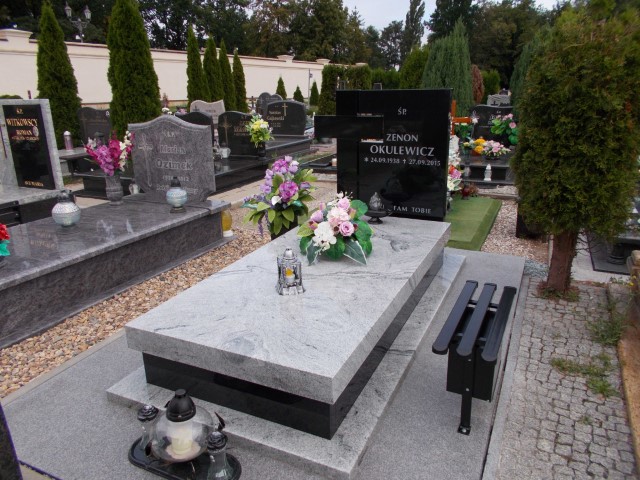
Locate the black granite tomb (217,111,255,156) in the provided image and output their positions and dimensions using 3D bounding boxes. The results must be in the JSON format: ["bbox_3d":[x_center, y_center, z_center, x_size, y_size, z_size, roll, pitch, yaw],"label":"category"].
[{"bbox_3d":[-1.249,-1.683,7.648,0.836,0.694,0.122,7,20,25],"label":"black granite tomb"}]

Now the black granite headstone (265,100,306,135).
[{"bbox_3d":[-0.824,-2.937,11.626,1.000,0.819,0.100,8,20,27],"label":"black granite headstone"}]

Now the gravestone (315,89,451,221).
[{"bbox_3d":[0.460,-0.651,3.690,1.030,0.940,0.133,7,20,25],"label":"gravestone"}]

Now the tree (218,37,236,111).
[{"bbox_3d":[-4.671,-8.257,24.276,0.836,3.774,0.836,7,20,25],"label":"tree"}]

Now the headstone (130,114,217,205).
[{"bbox_3d":[-1.437,-0.819,4.716,0.970,0.796,0.100,8,20,28],"label":"headstone"}]

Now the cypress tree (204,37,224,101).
[{"bbox_3d":[-4.395,-6.748,20.244,0.880,3.371,0.880,7,20,25],"label":"cypress tree"}]

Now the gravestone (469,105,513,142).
[{"bbox_3d":[3.060,-1.903,8.105,0.900,0.690,0.100,7,20,25],"label":"gravestone"}]

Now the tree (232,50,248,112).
[{"bbox_3d":[-4.159,-8.188,24.990,0.765,3.213,0.765,7,20,25],"label":"tree"}]

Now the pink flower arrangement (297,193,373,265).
[{"bbox_3d":[0.094,-0.077,2.942,0.418,0.332,0.367,7,20,25],"label":"pink flower arrangement"}]

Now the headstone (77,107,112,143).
[{"bbox_3d":[-4.097,-2.044,8.772,0.785,0.714,0.122,7,20,25],"label":"headstone"}]

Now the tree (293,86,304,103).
[{"bbox_3d":[-1.323,-8.861,29.580,0.734,1.326,0.734,-1,18,0],"label":"tree"}]

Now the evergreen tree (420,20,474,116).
[{"bbox_3d":[3.563,-4.493,13.316,1.500,3.009,1.500,7,20,25],"label":"evergreen tree"}]

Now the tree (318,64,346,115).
[{"bbox_3d":[0.544,-6.481,20.910,1.102,2.346,1.102,-1,18,0],"label":"tree"}]

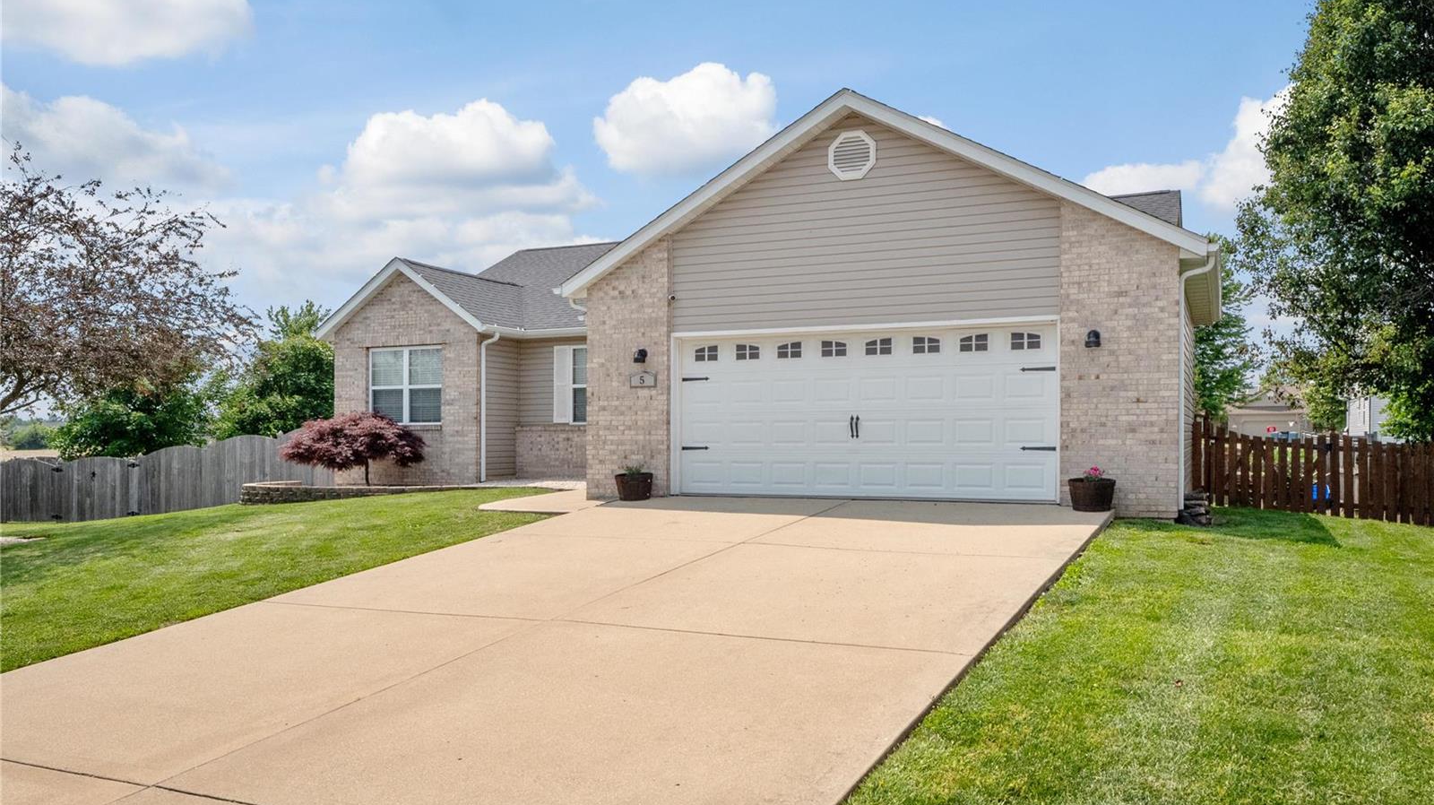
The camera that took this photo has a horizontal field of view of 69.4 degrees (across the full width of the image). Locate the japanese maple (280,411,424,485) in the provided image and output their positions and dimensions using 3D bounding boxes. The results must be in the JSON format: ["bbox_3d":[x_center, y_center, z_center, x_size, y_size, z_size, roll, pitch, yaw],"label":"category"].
[{"bbox_3d":[-6.914,0.869,19.600,2.700,1.420,2.400,-1,-2,24],"label":"japanese maple"}]

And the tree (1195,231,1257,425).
[{"bbox_3d":[14.235,-1.395,30.000,3.000,7.000,3.000,-1,-2,24],"label":"tree"}]

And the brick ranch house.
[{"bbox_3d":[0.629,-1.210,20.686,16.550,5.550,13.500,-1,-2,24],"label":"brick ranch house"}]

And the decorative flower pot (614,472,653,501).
[{"bbox_3d":[-1.130,1.144,14.050,0.510,0.360,0.510,0,-1,0],"label":"decorative flower pot"}]

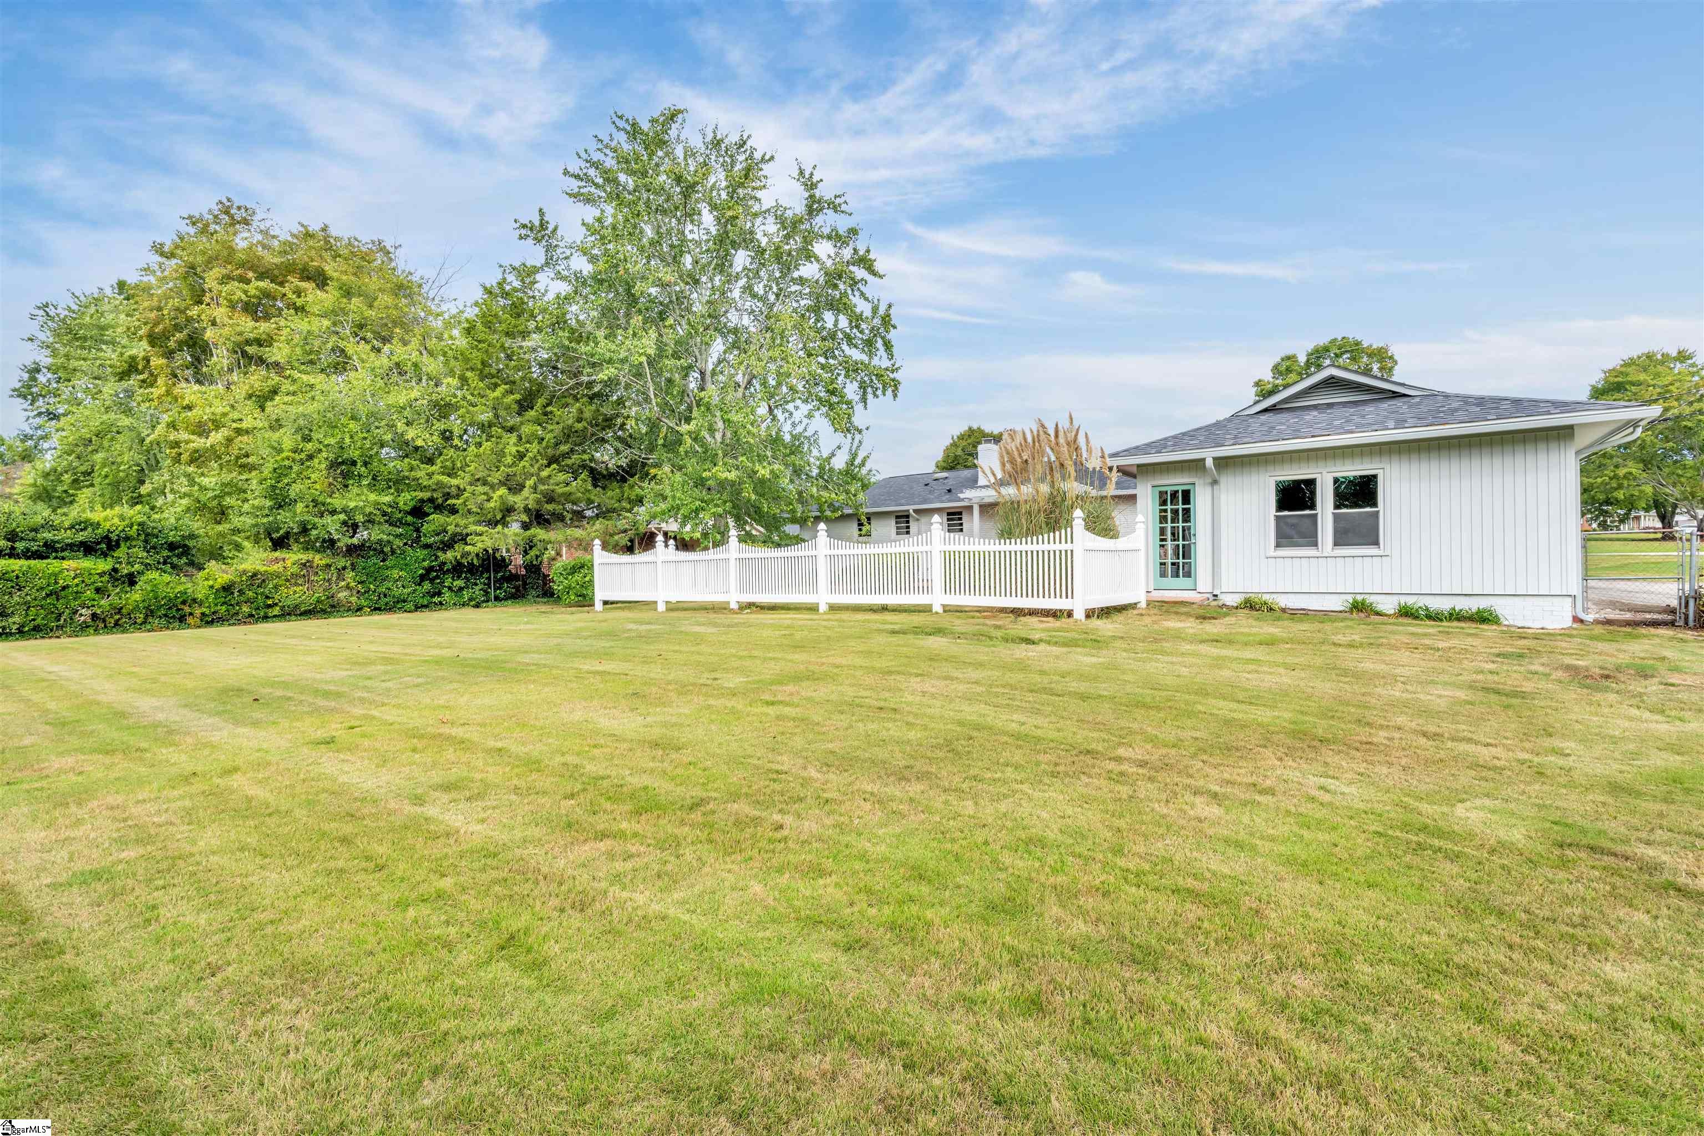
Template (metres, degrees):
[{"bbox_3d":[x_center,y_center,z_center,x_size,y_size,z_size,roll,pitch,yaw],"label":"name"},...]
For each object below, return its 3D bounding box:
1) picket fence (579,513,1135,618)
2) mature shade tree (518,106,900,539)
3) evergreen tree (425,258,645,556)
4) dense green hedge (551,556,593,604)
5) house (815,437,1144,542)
[{"bbox_3d":[-0.750,0.070,15.900,12.500,1.850,2.570,-1,-1,38],"label":"picket fence"},{"bbox_3d":[-4.700,-7.100,25.000,12.400,16.200,11.800,0,-1,-11],"label":"mature shade tree"},{"bbox_3d":[-11.000,-4.600,26.000,7.400,11.700,7.200,0,-1,-24],"label":"evergreen tree"},{"bbox_3d":[-8.300,0.330,23.000,1.800,1.500,1.600,-1,-1,37],"label":"dense green hedge"},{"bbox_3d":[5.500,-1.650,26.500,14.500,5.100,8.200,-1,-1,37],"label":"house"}]

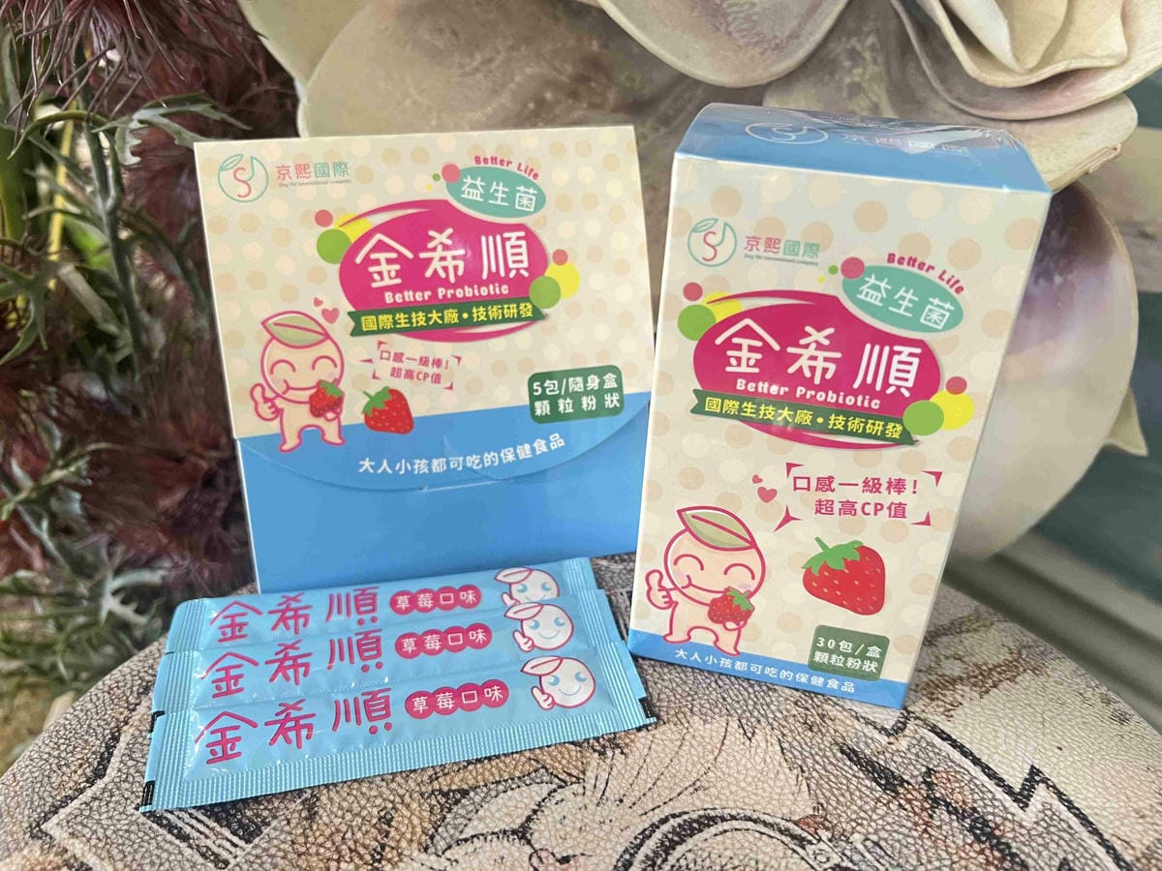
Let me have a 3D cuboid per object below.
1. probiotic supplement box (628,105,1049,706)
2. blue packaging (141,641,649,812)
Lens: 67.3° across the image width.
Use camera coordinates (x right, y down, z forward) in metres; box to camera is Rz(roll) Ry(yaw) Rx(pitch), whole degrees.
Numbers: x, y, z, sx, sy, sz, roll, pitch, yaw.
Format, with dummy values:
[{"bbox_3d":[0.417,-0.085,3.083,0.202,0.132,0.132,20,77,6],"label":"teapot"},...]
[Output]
[{"bbox_3d":[0.060,-0.006,0.234,0.074,0.137,0.057,9,27,11],"label":"probiotic supplement box"},{"bbox_3d":[-0.041,0.066,0.207,0.116,0.006,0.026,-5,31,-13],"label":"blue packaging"}]

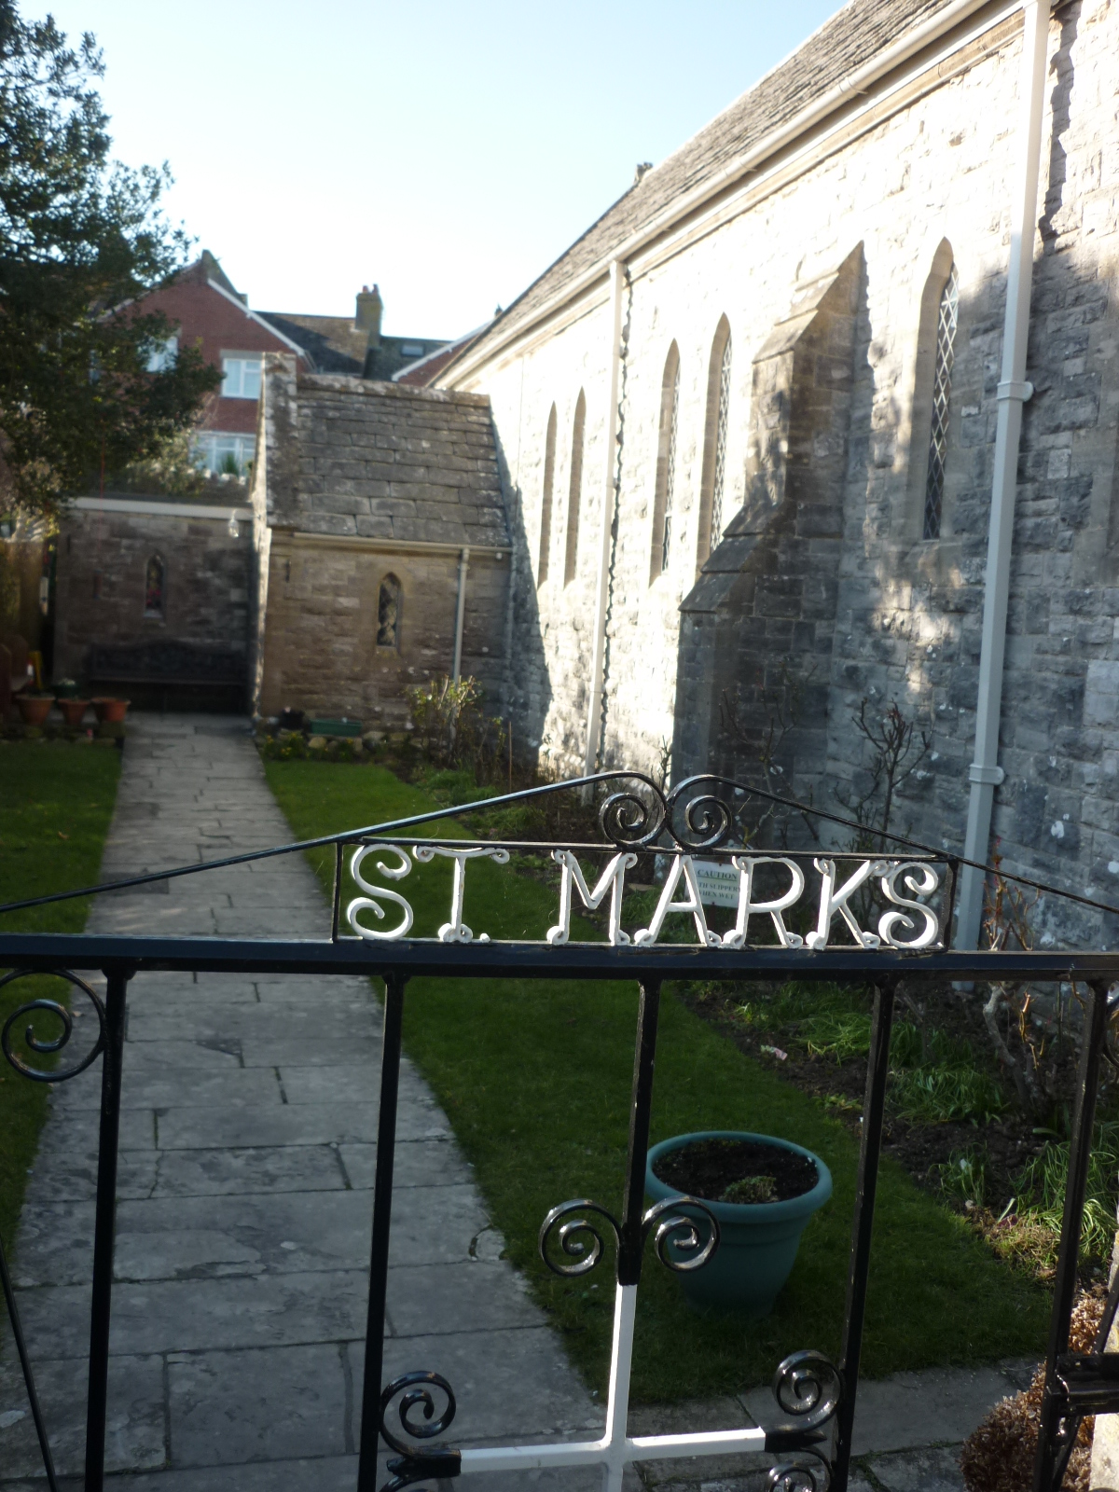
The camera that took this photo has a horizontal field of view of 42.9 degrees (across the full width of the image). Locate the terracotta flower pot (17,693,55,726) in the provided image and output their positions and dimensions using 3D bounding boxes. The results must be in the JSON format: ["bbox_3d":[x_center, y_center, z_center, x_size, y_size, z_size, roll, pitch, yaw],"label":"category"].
[{"bbox_3d":[-4.866,-0.358,13.225,0.375,0.310,0.375,2,6,-16],"label":"terracotta flower pot"}]

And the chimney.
[{"bbox_3d":[-6.416,-14.461,47.883,0.850,2.200,0.800,3,6,-6],"label":"chimney"}]

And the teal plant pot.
[{"bbox_3d":[0.404,1.115,3.301,0.425,0.310,0.425,2,6,-16],"label":"teal plant pot"}]

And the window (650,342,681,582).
[{"bbox_3d":[0.825,-2.074,10.479,0.140,1.820,0.420,2,6,-16],"label":"window"}]

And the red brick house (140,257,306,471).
[{"bbox_3d":[-11.507,-11.529,47.154,6.630,7.490,8.000,3,6,-6],"label":"red brick house"}]

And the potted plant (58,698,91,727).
[{"bbox_3d":[-4.540,-0.330,13.319,0.325,0.280,0.325,2,6,-16],"label":"potted plant"}]

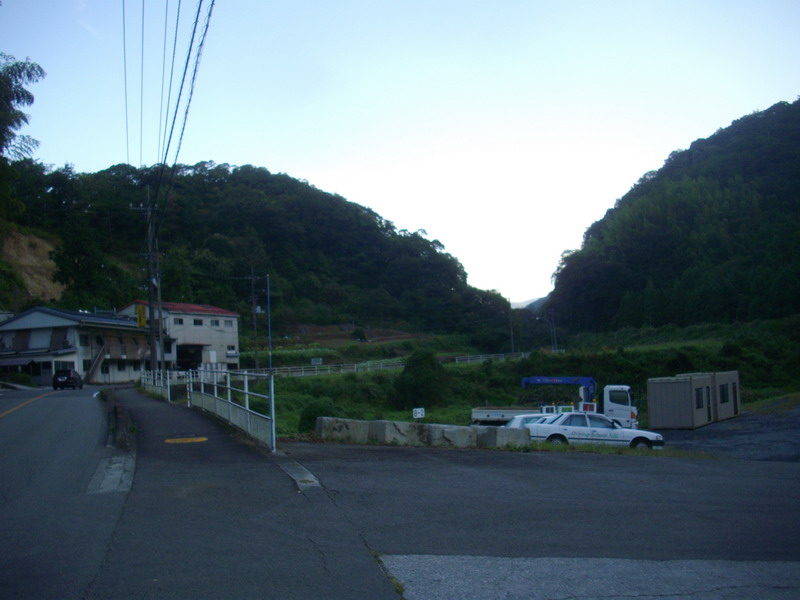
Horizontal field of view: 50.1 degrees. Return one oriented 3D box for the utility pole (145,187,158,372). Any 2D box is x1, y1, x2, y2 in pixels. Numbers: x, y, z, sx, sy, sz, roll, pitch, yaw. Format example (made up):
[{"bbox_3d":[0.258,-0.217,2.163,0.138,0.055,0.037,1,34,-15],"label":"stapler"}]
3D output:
[{"bbox_3d":[-15.406,-0.665,53.380,0.450,12.700,0.450,-1,-3,0],"label":"utility pole"}]

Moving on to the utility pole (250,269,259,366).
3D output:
[{"bbox_3d":[-16.658,2.409,98.371,0.400,12.400,0.400,-1,-3,0],"label":"utility pole"}]

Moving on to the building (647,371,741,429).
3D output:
[{"bbox_3d":[16.701,5.429,48.007,2.250,2.600,10.600,-4,-4,33],"label":"building"}]

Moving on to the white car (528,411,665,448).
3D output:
[{"bbox_3d":[6.796,4.637,30.041,4.680,1.380,1.690,0,-3,3],"label":"white car"}]

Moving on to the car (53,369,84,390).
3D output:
[{"bbox_3d":[-26.656,6.380,68.549,1.700,1.630,4.100,-1,-3,-8],"label":"car"}]

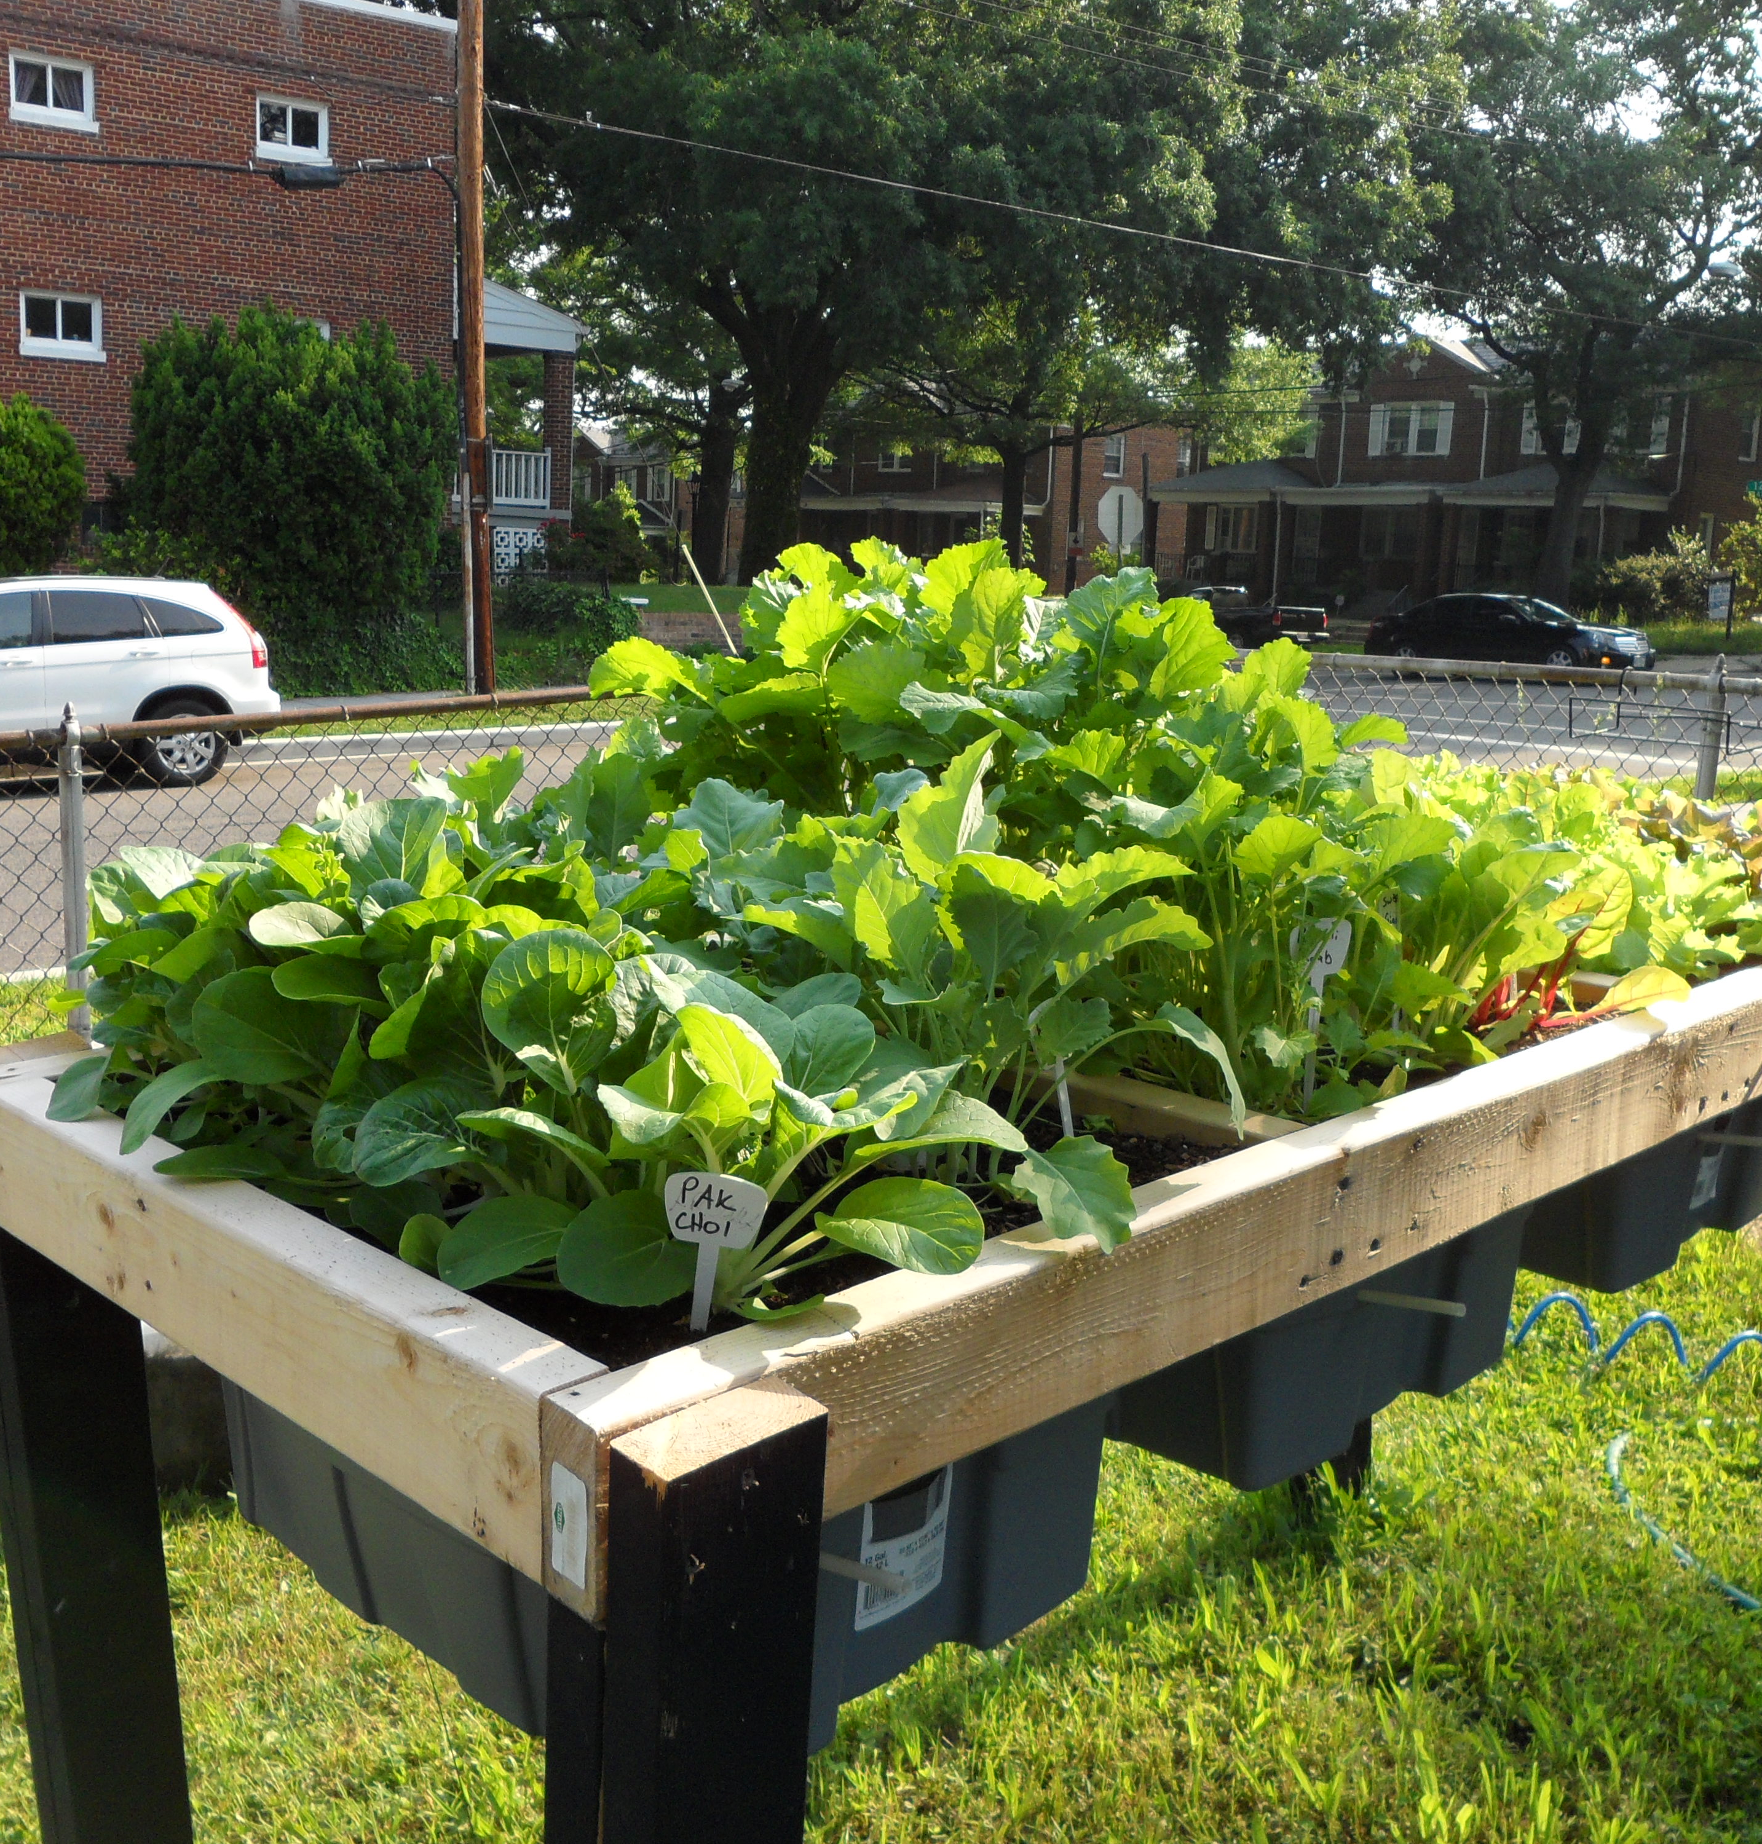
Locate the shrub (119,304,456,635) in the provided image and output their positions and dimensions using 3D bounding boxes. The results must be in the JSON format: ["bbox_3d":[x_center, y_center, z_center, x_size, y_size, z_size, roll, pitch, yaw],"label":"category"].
[{"bbox_3d":[-7.446,-5.695,24.057,4.000,4.000,3.600,-5,13,-38],"label":"shrub"}]

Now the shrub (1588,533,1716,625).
[{"bbox_3d":[17.715,-7.814,44.186,2.400,2.300,2.700,-5,13,-38],"label":"shrub"}]

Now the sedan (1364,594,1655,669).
[{"bbox_3d":[10.500,-4.772,32.182,1.810,1.450,4.850,-6,12,-40],"label":"sedan"}]

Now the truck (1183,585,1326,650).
[{"bbox_3d":[8.047,-7.138,45.766,1.950,1.800,5.300,-6,11,-38],"label":"truck"}]

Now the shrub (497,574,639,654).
[{"bbox_3d":[-3.995,-3.884,24.342,1.750,1.150,1.300,-5,13,-38],"label":"shrub"}]

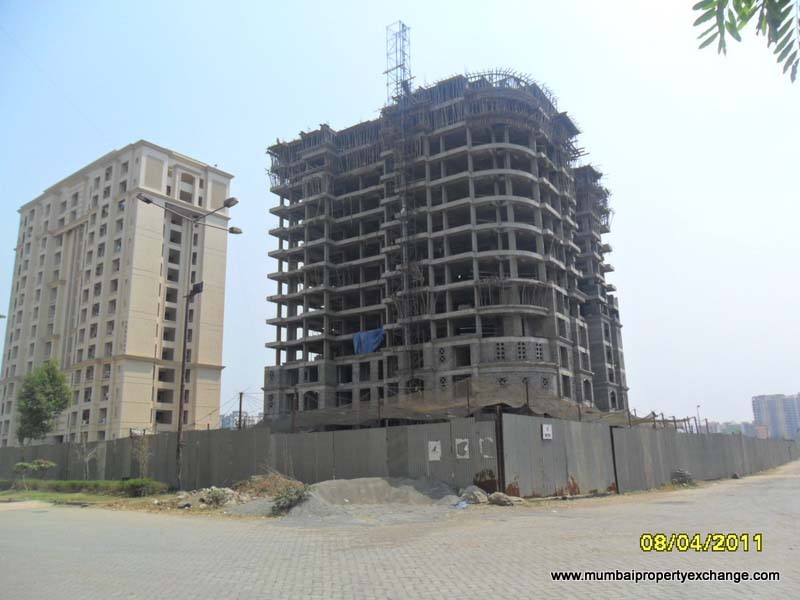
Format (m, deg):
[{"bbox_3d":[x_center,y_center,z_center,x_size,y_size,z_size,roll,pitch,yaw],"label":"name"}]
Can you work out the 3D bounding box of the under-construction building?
[{"bbox_3d":[7.474,0.275,86.572,37.700,41.200,38.600,-9,-15,31],"label":"under-construction building"}]

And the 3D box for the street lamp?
[{"bbox_3d":[-7.183,1.499,23.259,2.625,10.634,4.950,-10,-16,33],"label":"street lamp"}]

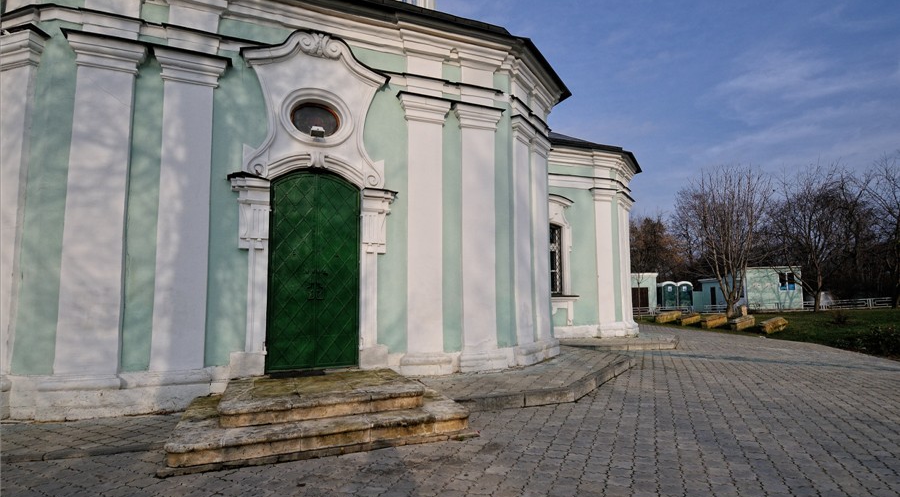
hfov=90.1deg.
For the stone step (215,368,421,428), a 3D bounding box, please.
[{"bbox_3d":[-1.563,1.756,5.475,2.120,0.250,1.550,2,-6,-23],"label":"stone step"}]

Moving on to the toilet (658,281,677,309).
[{"bbox_3d":[16.844,3.653,34.856,1.120,2.220,1.120,-1,-5,5],"label":"toilet"}]

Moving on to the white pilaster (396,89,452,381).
[{"bbox_3d":[-0.413,-0.281,7.222,0.948,4.463,0.259,2,-6,-23],"label":"white pilaster"}]

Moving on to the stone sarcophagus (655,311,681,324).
[{"bbox_3d":[10.383,3.296,21.400,1.700,0.400,0.500,4,-6,-37],"label":"stone sarcophagus"}]

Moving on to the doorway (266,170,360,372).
[{"bbox_3d":[-1.924,0.287,6.446,1.270,2.850,0.120,2,-6,-23],"label":"doorway"}]

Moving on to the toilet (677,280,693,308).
[{"bbox_3d":[17.284,3.546,33.400,1.120,2.250,1.150,-1,-5,9],"label":"toilet"}]

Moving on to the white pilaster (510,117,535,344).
[{"bbox_3d":[1.296,-0.308,7.822,0.240,3.880,0.720,-3,-6,32],"label":"white pilaster"}]

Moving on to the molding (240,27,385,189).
[{"bbox_3d":[-1.878,-1.987,6.386,1.930,2.300,0.280,2,-6,-23],"label":"molding"}]

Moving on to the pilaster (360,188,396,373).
[{"bbox_3d":[-1.102,0.435,6.829,0.535,2.713,0.275,2,-6,-23],"label":"pilaster"}]

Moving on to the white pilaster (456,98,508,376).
[{"bbox_3d":[0.512,-0.233,7.620,0.972,4.463,0.259,2,-6,-23],"label":"white pilaster"}]

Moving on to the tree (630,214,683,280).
[{"bbox_3d":[20.939,1.283,45.904,6.800,8.800,6.500,-2,-6,24],"label":"tree"}]

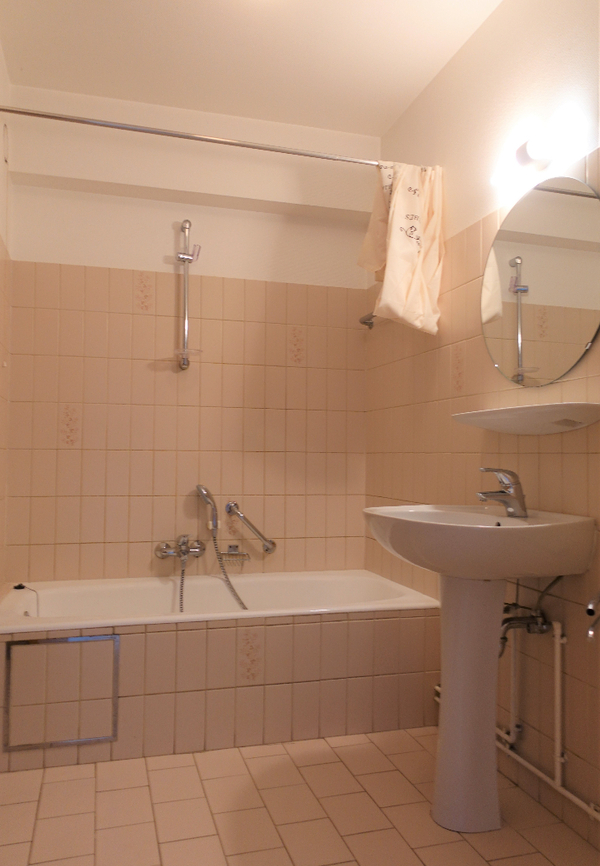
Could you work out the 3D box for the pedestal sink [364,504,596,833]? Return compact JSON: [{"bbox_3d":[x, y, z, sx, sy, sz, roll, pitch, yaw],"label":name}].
[{"bbox_3d":[0.446,0.637,1.698,0.497,0.835,0.559,2,-2,-17],"label":"pedestal sink"}]

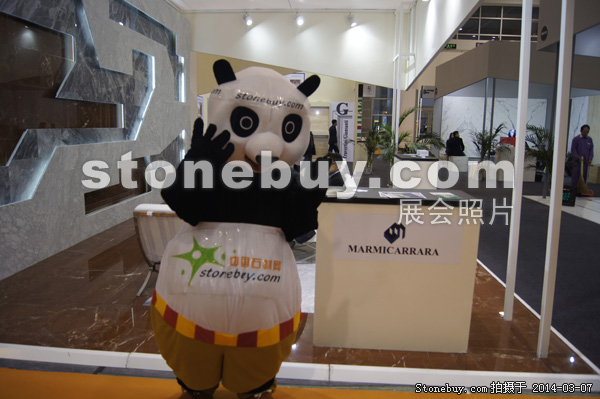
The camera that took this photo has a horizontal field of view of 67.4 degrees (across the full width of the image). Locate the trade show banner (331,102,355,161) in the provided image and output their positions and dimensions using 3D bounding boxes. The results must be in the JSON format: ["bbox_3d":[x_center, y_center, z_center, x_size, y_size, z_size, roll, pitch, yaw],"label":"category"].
[{"bbox_3d":[1.846,-2.906,19.302,1.020,2.520,0.080,1,9,4],"label":"trade show banner"}]

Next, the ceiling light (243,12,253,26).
[{"bbox_3d":[-1.062,-3.637,9.095,0.200,0.280,0.210,-3,10,-20],"label":"ceiling light"}]

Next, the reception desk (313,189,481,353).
[{"bbox_3d":[0.640,0.472,3.198,1.051,1.040,0.470,1,9,4],"label":"reception desk"}]

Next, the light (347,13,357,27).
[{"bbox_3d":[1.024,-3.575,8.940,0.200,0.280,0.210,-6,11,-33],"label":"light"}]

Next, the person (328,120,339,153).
[{"bbox_3d":[1.153,-1.881,15.539,0.500,1.720,0.500,-1,9,-6],"label":"person"}]

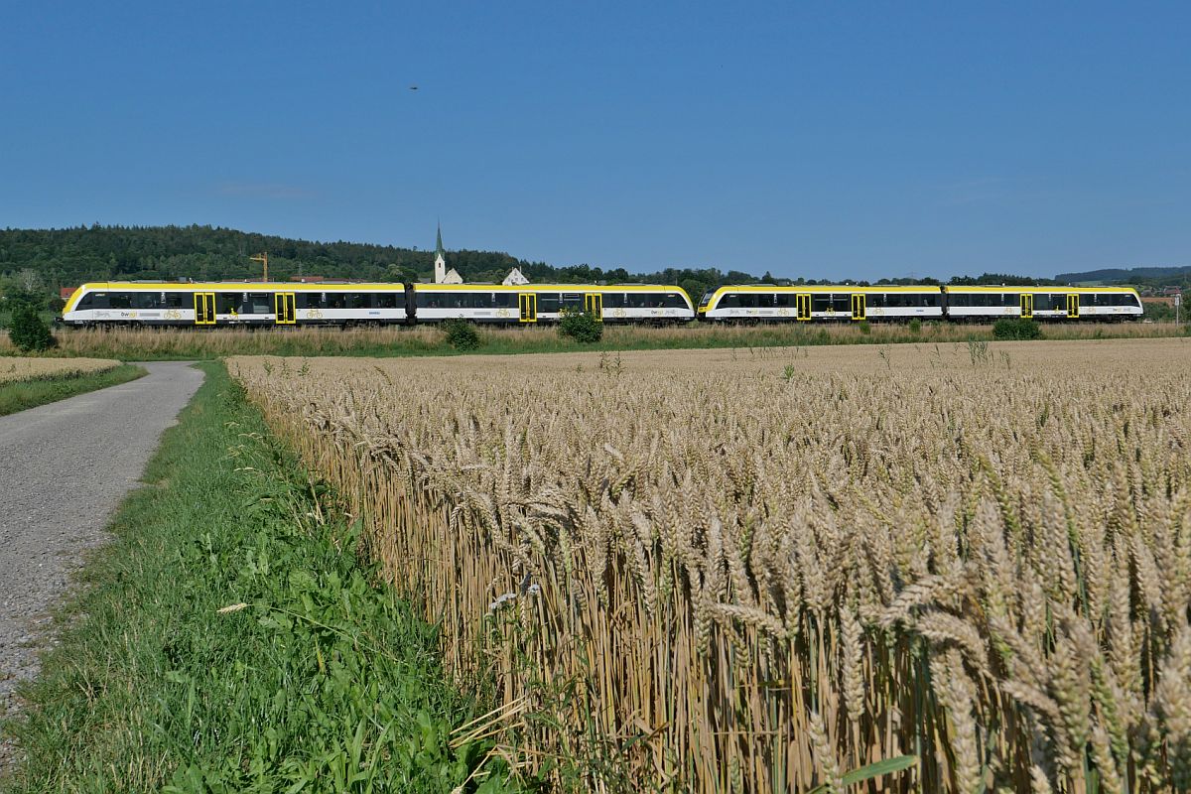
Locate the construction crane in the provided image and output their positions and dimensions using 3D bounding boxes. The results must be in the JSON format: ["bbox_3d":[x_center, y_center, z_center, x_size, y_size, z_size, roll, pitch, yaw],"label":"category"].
[{"bbox_3d":[-150.500,-53.700,548.400,3.500,23.500,25.000,0,5,0],"label":"construction crane"}]

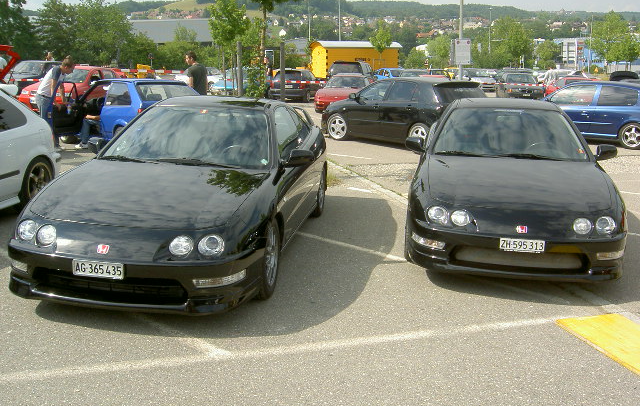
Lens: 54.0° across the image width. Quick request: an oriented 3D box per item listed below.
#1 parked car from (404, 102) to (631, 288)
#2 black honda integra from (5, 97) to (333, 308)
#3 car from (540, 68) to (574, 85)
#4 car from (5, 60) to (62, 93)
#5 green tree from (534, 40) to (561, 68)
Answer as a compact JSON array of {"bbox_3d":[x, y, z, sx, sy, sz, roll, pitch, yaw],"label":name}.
[{"bbox_3d":[1.844,-0.375,6.421,1.720,1.320,4.380,3,12,11],"label":"parked car"},{"bbox_3d":[-0.944,-0.294,5.686,1.720,1.320,4.380,2,12,8],"label":"black honda integra"},{"bbox_3d":[13.921,-7.063,37.000,1.720,1.500,4.200,1,13,7],"label":"car"},{"bbox_3d":[-13.039,-5.903,29.293,1.760,1.620,4.400,1,12,2],"label":"car"},{"bbox_3d":[29.017,-18.708,80.000,3.300,4.500,3.300,0,13,0],"label":"green tree"}]

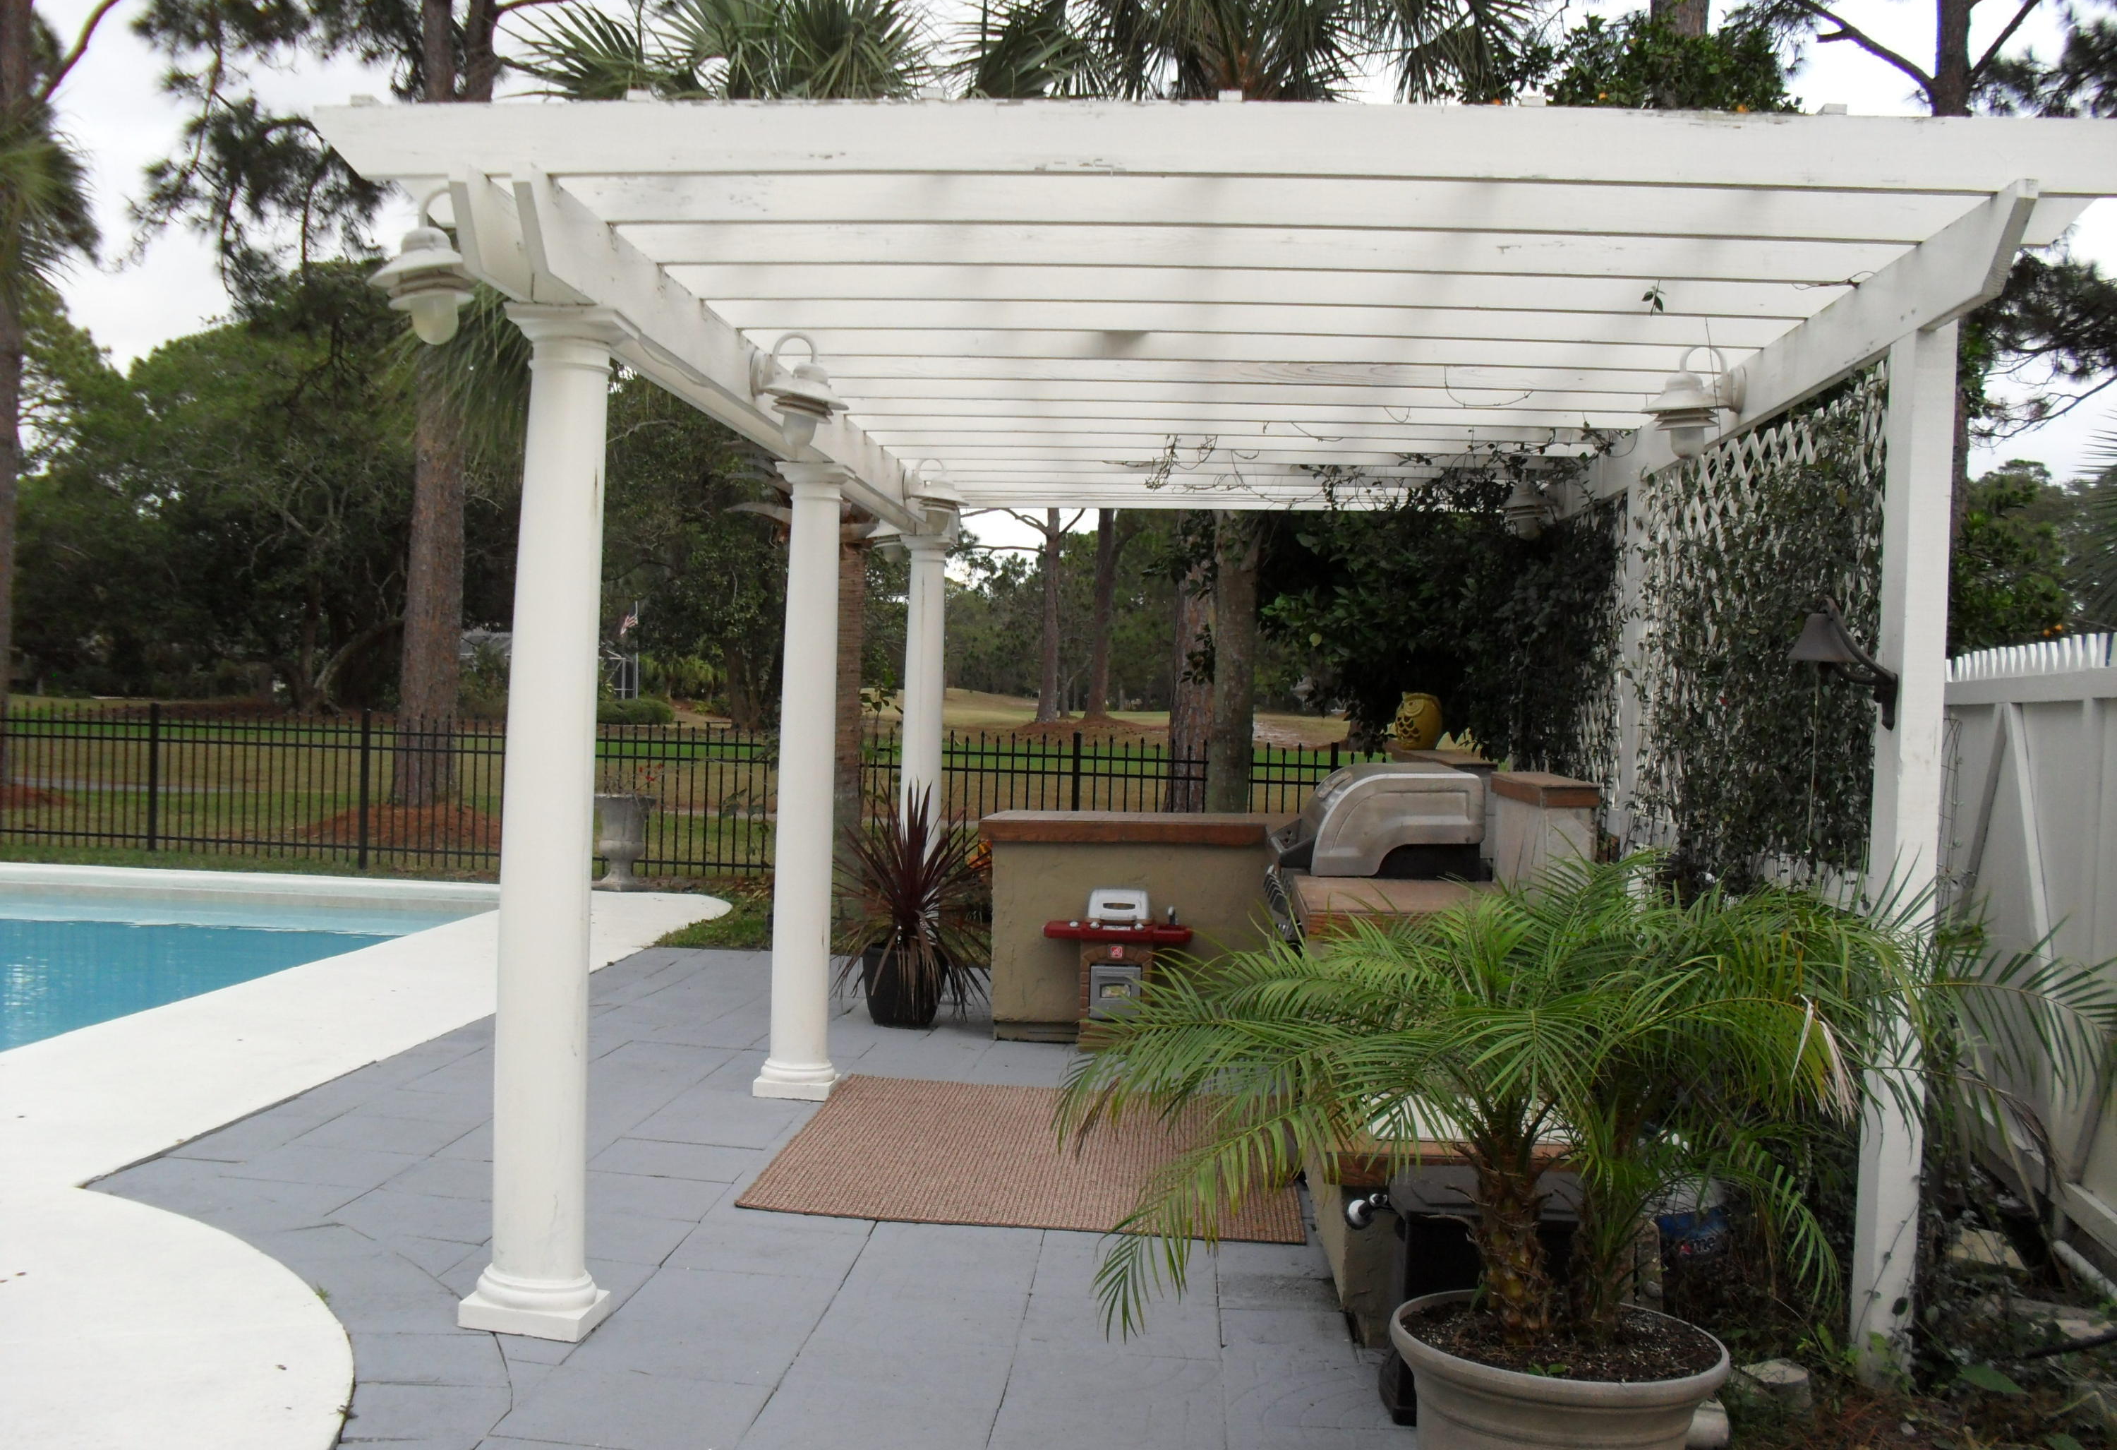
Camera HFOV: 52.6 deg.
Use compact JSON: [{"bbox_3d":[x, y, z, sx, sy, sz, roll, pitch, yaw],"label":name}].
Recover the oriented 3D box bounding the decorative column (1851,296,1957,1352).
[{"bbox_3d":[1.803,0.279,4.557,0.092,2.222,0.138,2,1,4],"label":"decorative column"}]

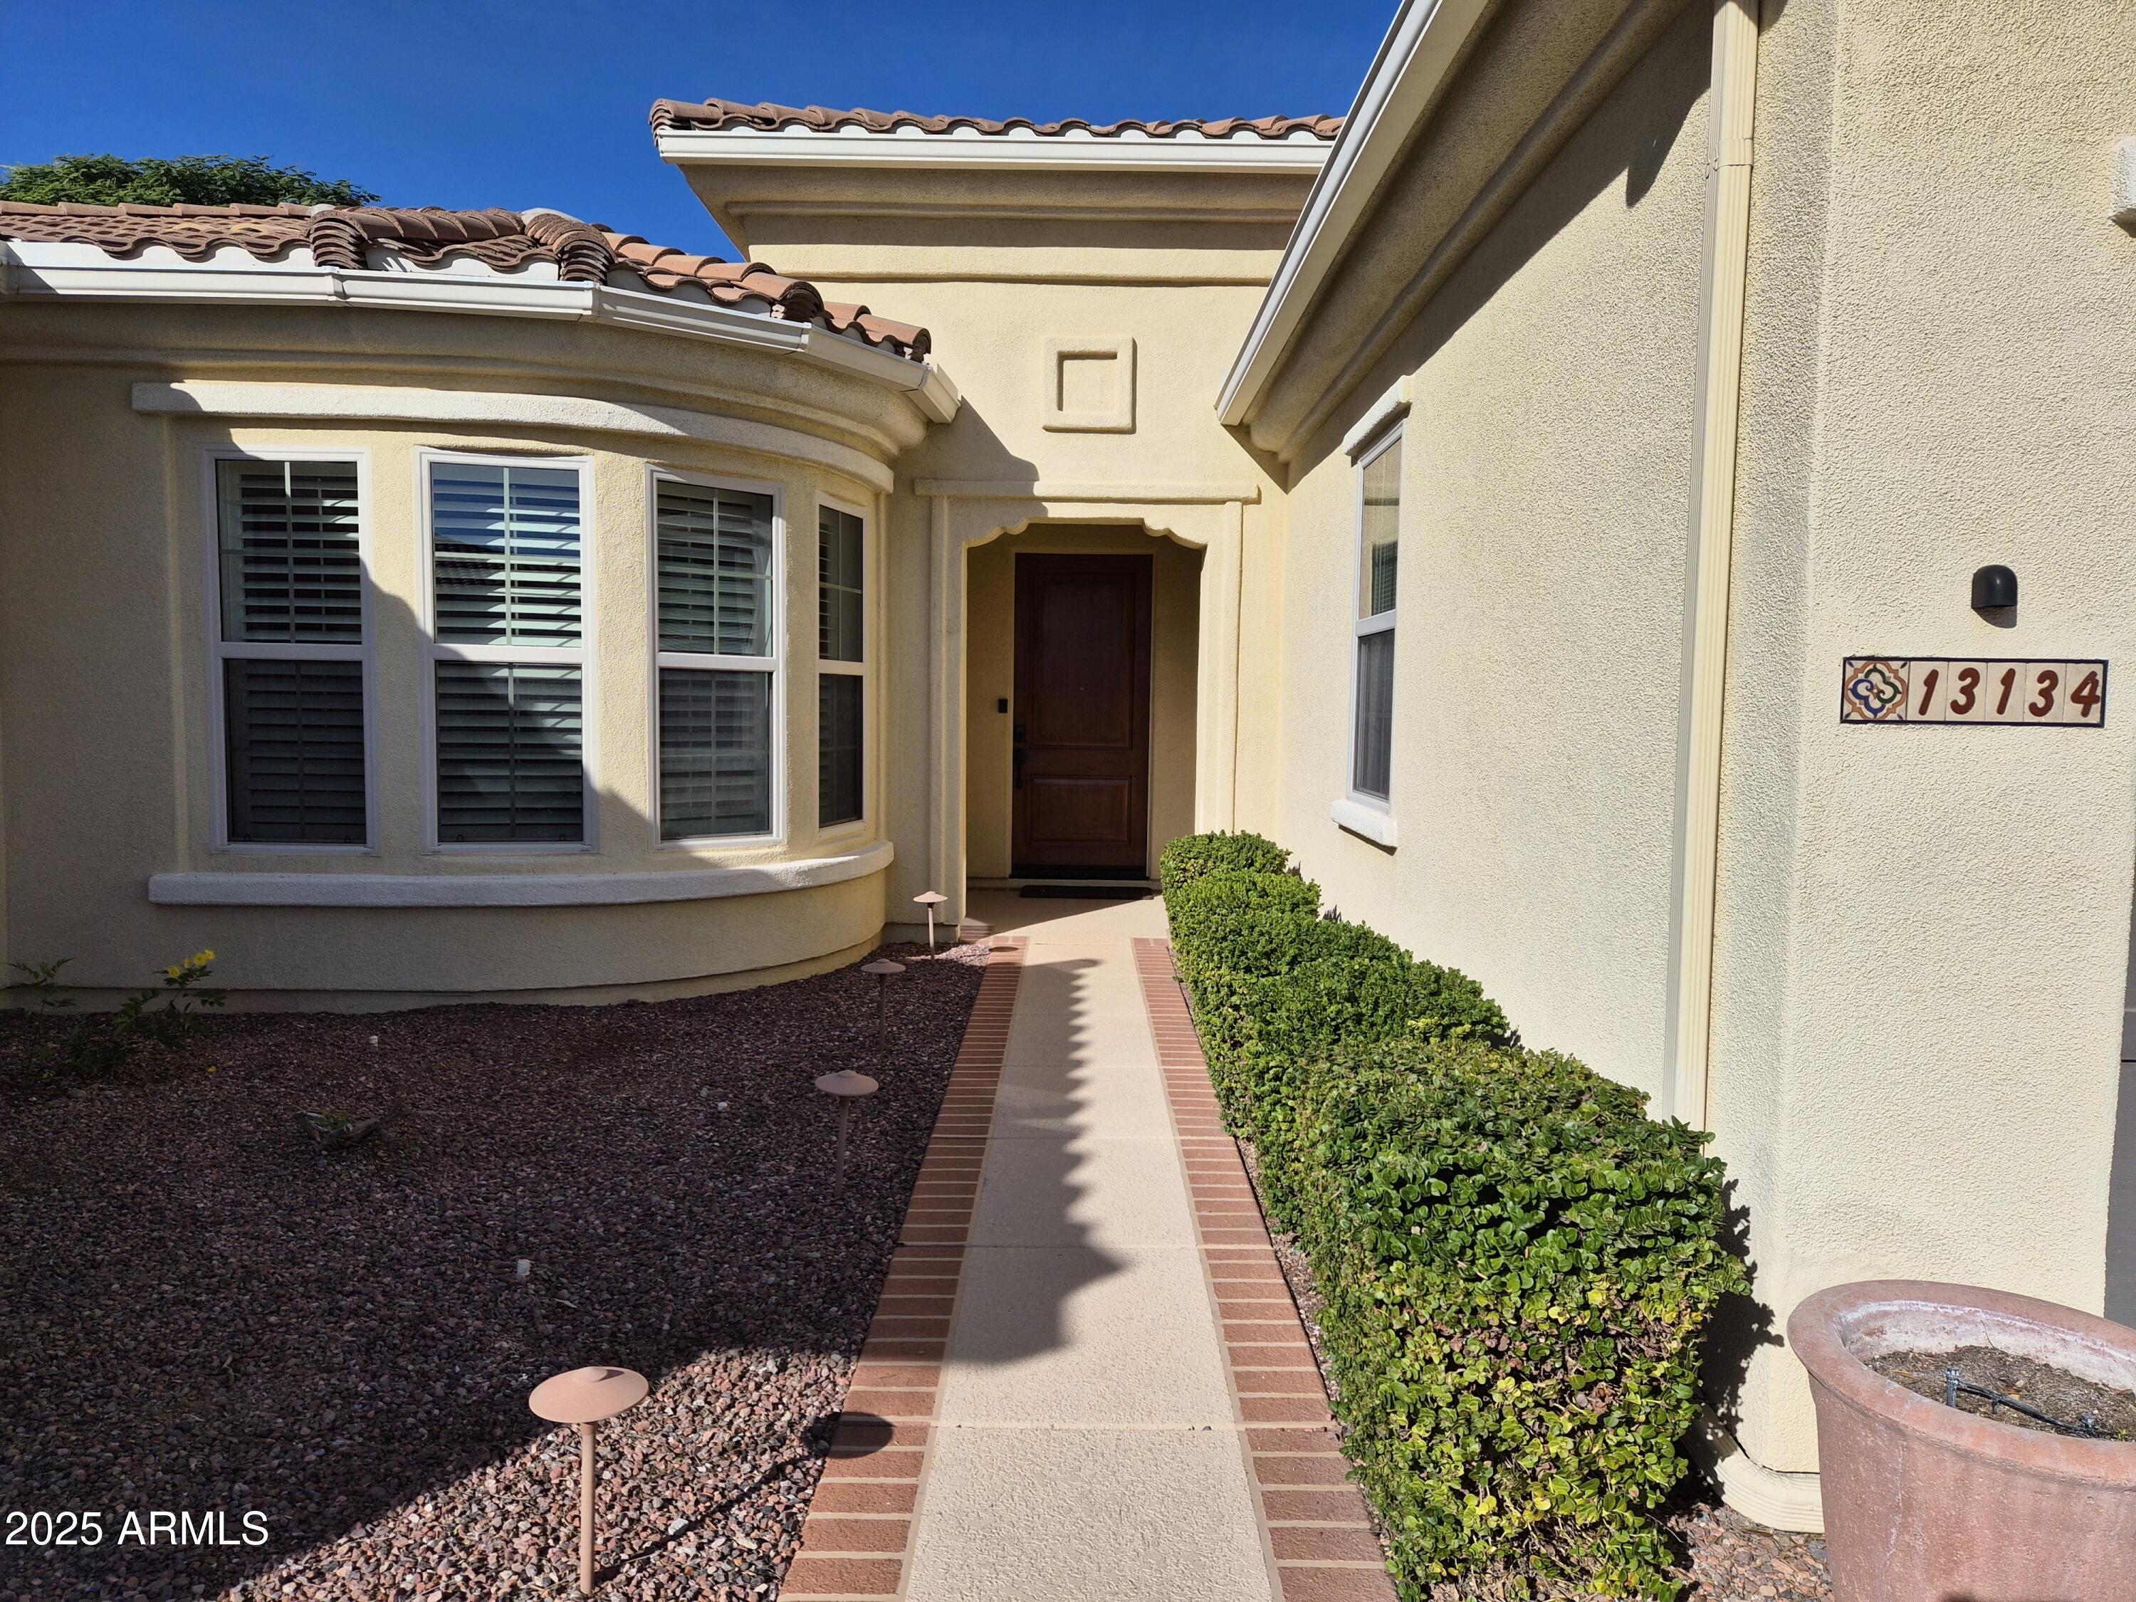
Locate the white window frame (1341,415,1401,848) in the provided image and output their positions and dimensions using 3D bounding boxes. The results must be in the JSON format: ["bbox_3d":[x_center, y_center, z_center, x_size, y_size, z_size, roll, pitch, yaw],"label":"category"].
[{"bbox_3d":[1.286,-0.706,5.975,0.090,1.560,0.890,1,4,0],"label":"white window frame"}]

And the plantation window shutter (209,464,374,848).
[{"bbox_3d":[-3.514,-0.668,6.482,0.680,1.760,0.060,1,4,1],"label":"plantation window shutter"}]

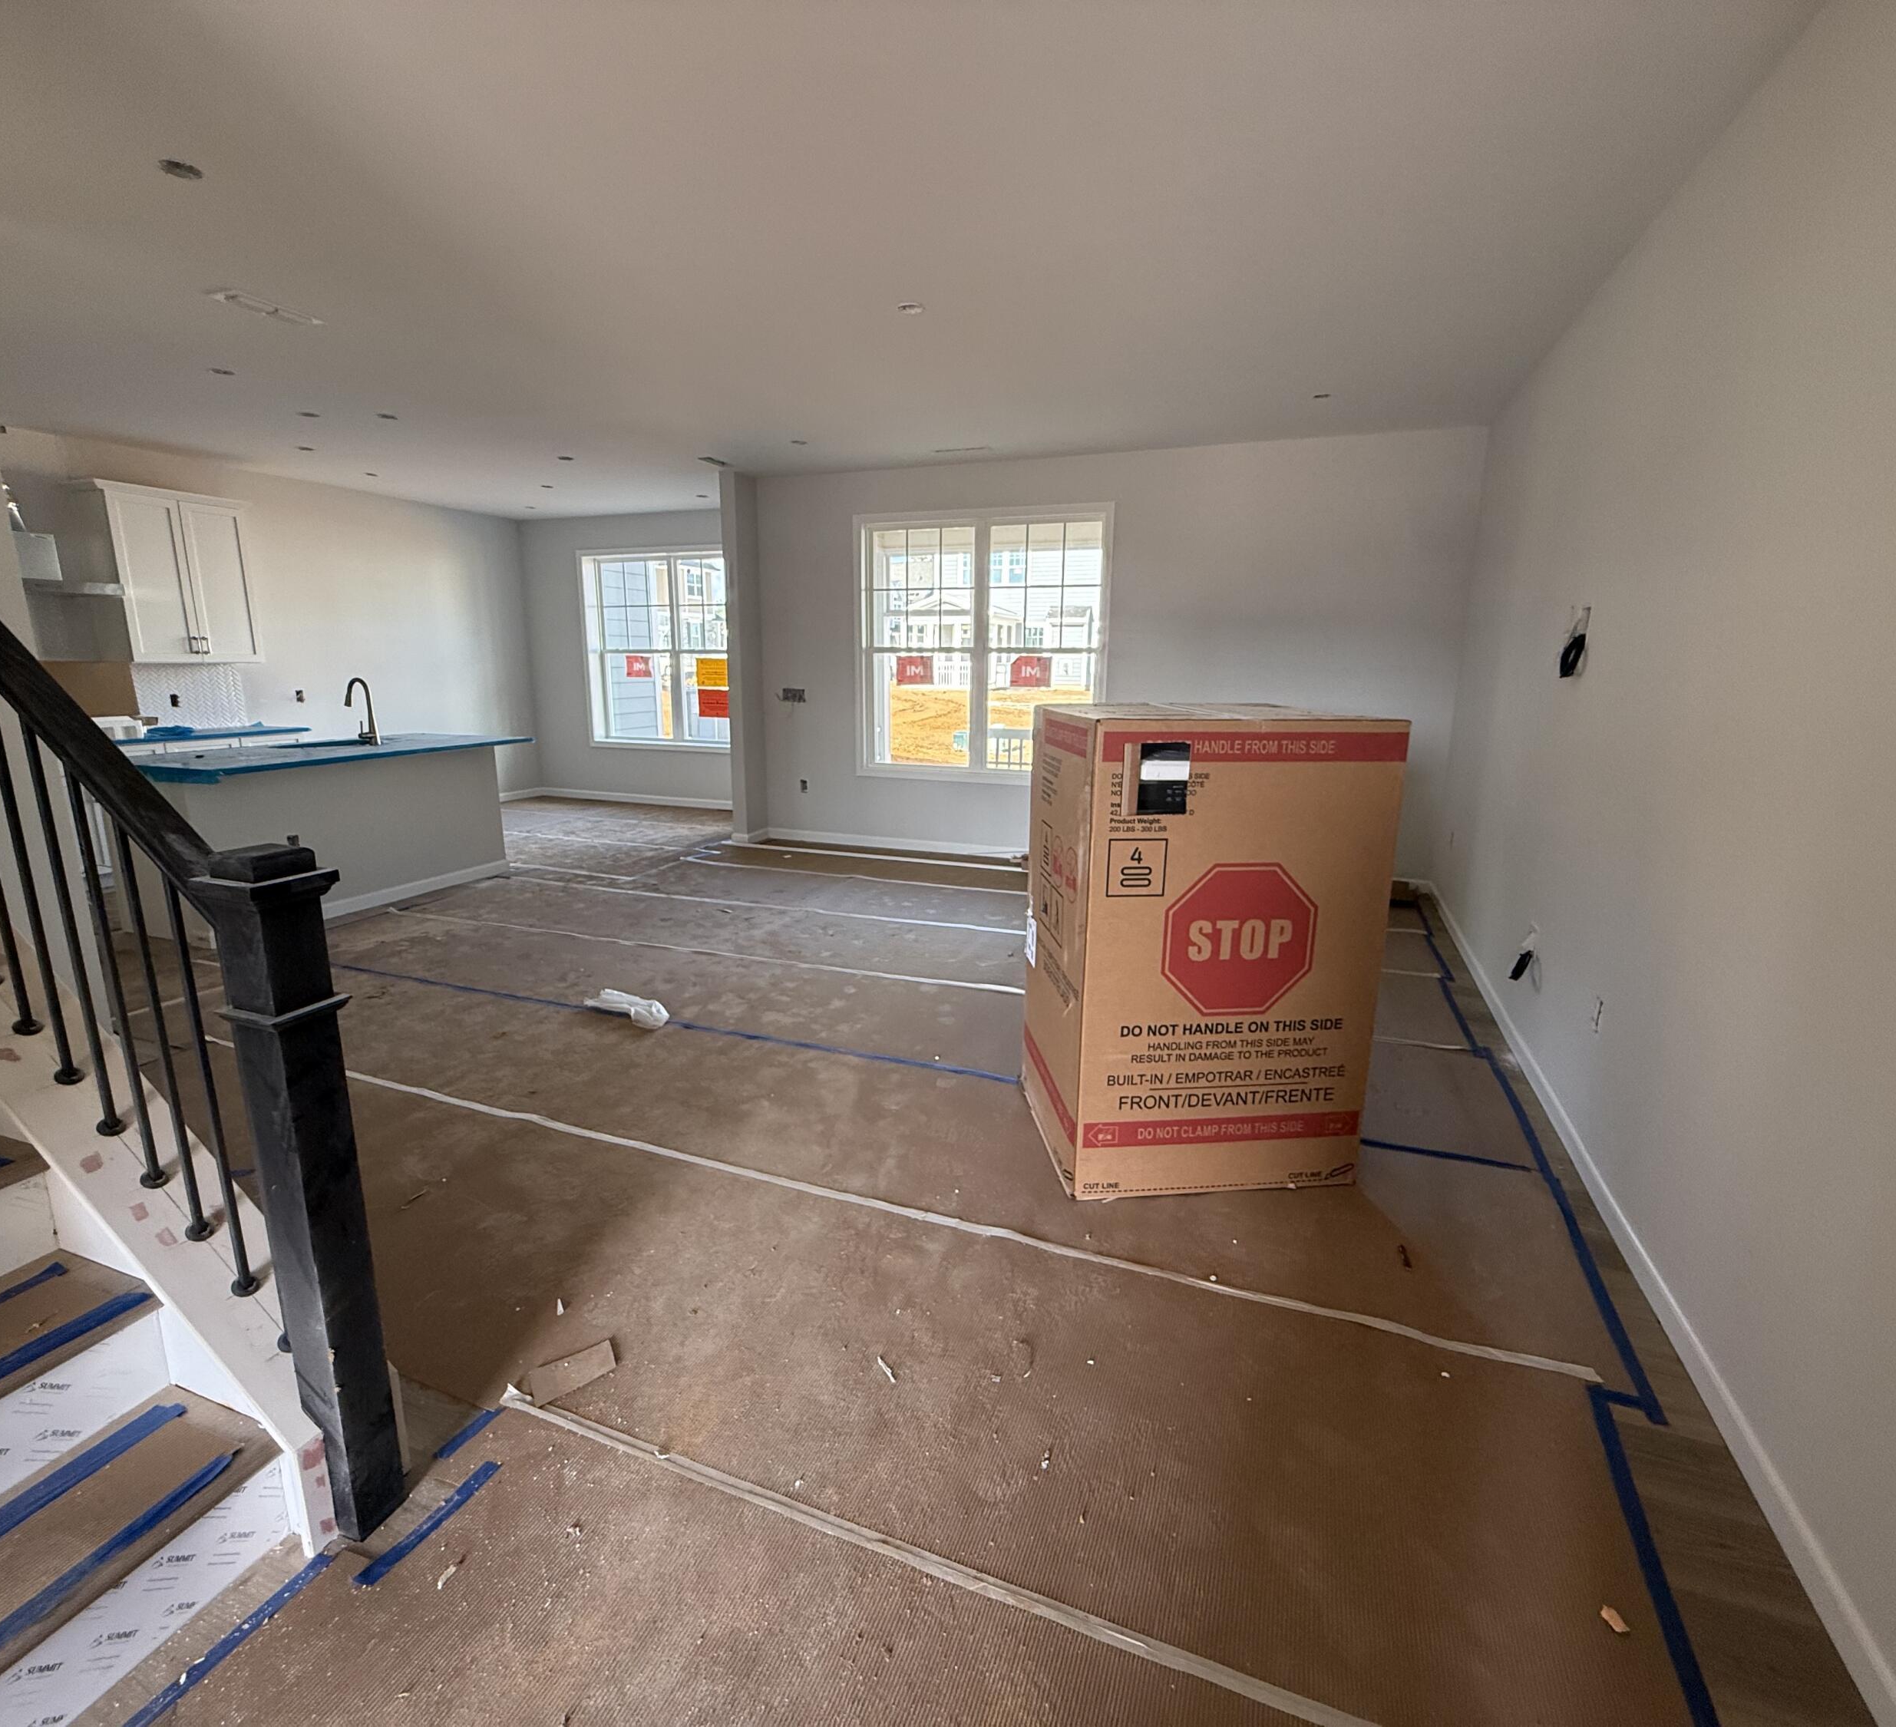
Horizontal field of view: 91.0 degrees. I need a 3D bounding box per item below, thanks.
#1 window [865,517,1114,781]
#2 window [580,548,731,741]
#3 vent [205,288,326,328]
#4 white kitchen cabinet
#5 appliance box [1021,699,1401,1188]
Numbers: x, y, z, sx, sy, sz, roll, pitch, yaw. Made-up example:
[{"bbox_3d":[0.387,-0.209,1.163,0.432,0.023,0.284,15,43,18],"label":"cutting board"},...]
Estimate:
[{"bbox_3d":[0.218,-1.541,6.752,1.860,1.890,0.140,5,13,20],"label":"window"},{"bbox_3d":[-2.724,-2.042,8.971,1.840,1.870,0.140,5,13,20],"label":"window"},{"bbox_3d":[-2.687,-2.190,3.680,0.180,0.020,0.360,5,13,20],"label":"vent"},{"bbox_3d":[-5.273,-1.931,6.335,0.370,1.100,0.880,5,13,20],"label":"white kitchen cabinet"},{"bbox_3d":[0.724,0.206,2.801,0.825,1.303,0.700,-1,12,-6],"label":"appliance box"}]

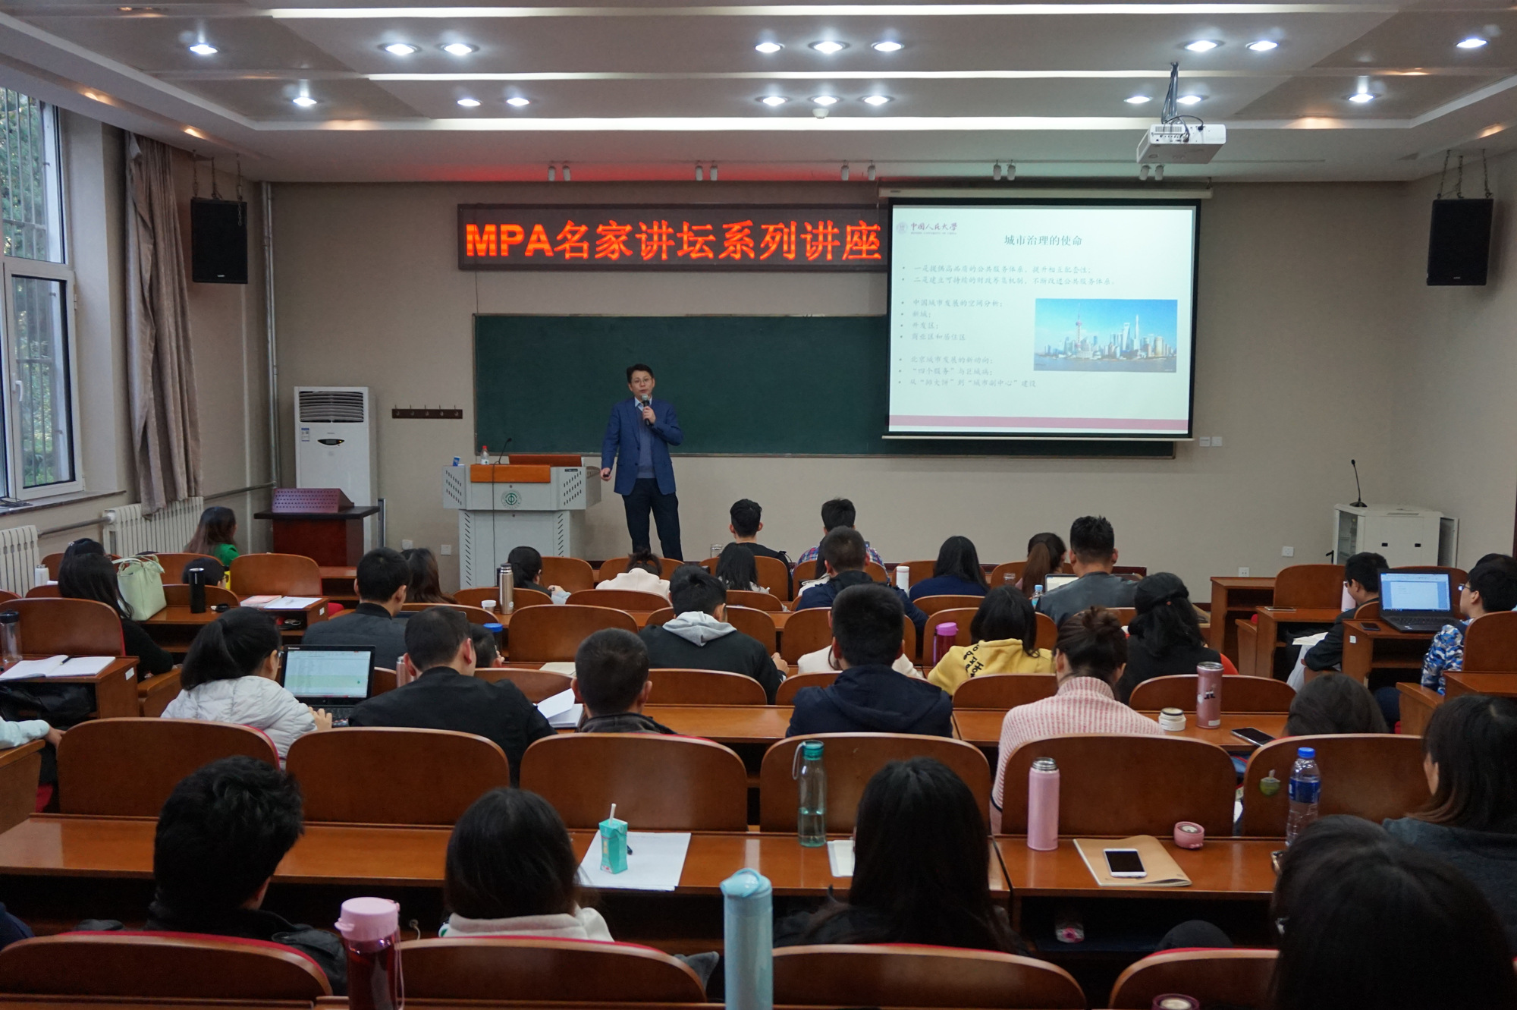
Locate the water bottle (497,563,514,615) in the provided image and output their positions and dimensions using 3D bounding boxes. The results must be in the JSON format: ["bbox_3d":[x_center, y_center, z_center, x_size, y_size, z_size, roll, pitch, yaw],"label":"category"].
[{"bbox_3d":[-1.158,0.385,5.995,0.061,0.233,0.061,0,6,2],"label":"water bottle"}]

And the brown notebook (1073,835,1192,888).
[{"bbox_3d":[0.768,0.726,2.690,0.180,0.014,0.255,1,6,4],"label":"brown notebook"}]

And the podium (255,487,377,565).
[{"bbox_3d":[-3.147,0.481,9.361,0.770,1.215,0.470,1,6,2],"label":"podium"}]

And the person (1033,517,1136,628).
[{"bbox_3d":[1.339,0.667,5.463,0.490,1.265,0.720,1,6,3],"label":"person"}]

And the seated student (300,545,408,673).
[{"bbox_3d":[-1.179,0.772,4.446,0.520,1.290,0.780,1,6,10],"label":"seated student"}]

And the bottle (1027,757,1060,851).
[{"bbox_3d":[0.601,0.629,2.753,0.064,0.189,0.064,1,6,3],"label":"bottle"}]

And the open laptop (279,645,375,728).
[{"bbox_3d":[-1.291,0.530,3.822,0.295,0.185,0.270,1,6,4],"label":"open laptop"}]

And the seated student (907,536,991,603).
[{"bbox_3d":[0.970,0.751,6.837,0.460,1.257,0.750,1,6,2],"label":"seated student"}]

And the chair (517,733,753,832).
[{"bbox_3d":[-0.284,0.999,3.388,0.540,0.976,0.560,1,6,2],"label":"chair"}]

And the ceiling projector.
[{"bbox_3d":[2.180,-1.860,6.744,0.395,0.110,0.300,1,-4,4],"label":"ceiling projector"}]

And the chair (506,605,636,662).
[{"bbox_3d":[-0.698,0.835,5.185,0.500,0.968,0.550,1,6,3],"label":"chair"}]

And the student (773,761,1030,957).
[{"bbox_3d":[0.240,0.980,2.383,0.460,1.232,0.720,1,6,2],"label":"student"}]

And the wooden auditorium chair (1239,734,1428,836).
[{"bbox_3d":[1.391,1.001,3.319,0.540,1.006,0.560,1,6,2],"label":"wooden auditorium chair"}]

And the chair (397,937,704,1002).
[{"bbox_3d":[-0.305,1.064,2.123,0.510,0.970,0.540,0,6,2],"label":"chair"}]

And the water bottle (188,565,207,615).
[{"bbox_3d":[-2.716,0.411,6.315,0.074,0.220,0.074,1,6,2],"label":"water bottle"}]

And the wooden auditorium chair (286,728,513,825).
[{"bbox_3d":[-0.801,0.949,3.187,0.510,0.970,0.540,0,6,2],"label":"wooden auditorium chair"}]

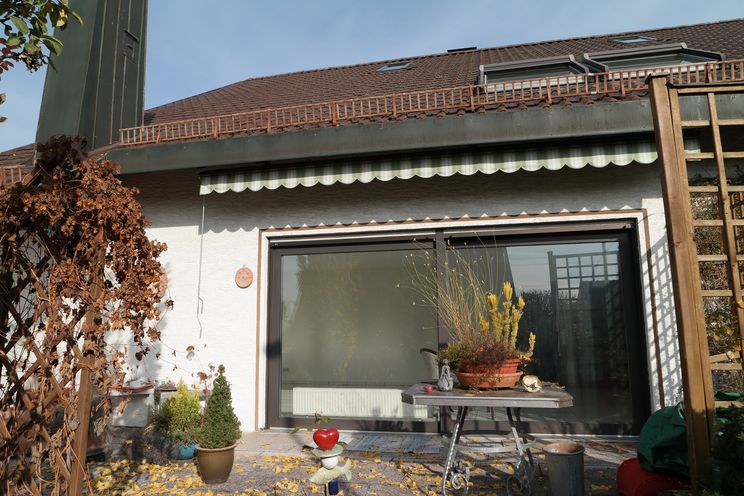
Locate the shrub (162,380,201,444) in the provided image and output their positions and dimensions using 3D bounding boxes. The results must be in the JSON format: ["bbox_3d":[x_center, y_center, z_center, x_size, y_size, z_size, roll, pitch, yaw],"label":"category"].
[{"bbox_3d":[-1.840,1.579,4.787,0.340,0.600,0.340,-2,-8,11],"label":"shrub"}]

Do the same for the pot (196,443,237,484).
[{"bbox_3d":[-1.280,1.762,4.066,0.315,0.280,0.315,-1,-8,0],"label":"pot"}]

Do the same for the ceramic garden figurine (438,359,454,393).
[{"bbox_3d":[0.582,0.989,3.866,0.115,0.236,0.105,-2,-8,10],"label":"ceramic garden figurine"}]

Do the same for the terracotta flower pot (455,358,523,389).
[{"bbox_3d":[0.958,1.019,4.075,0.535,0.220,0.535,-2,-8,11],"label":"terracotta flower pot"}]

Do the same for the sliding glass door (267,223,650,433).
[{"bbox_3d":[0.791,0.888,5.463,4.078,2.204,0.130,-2,-8,11],"label":"sliding glass door"}]

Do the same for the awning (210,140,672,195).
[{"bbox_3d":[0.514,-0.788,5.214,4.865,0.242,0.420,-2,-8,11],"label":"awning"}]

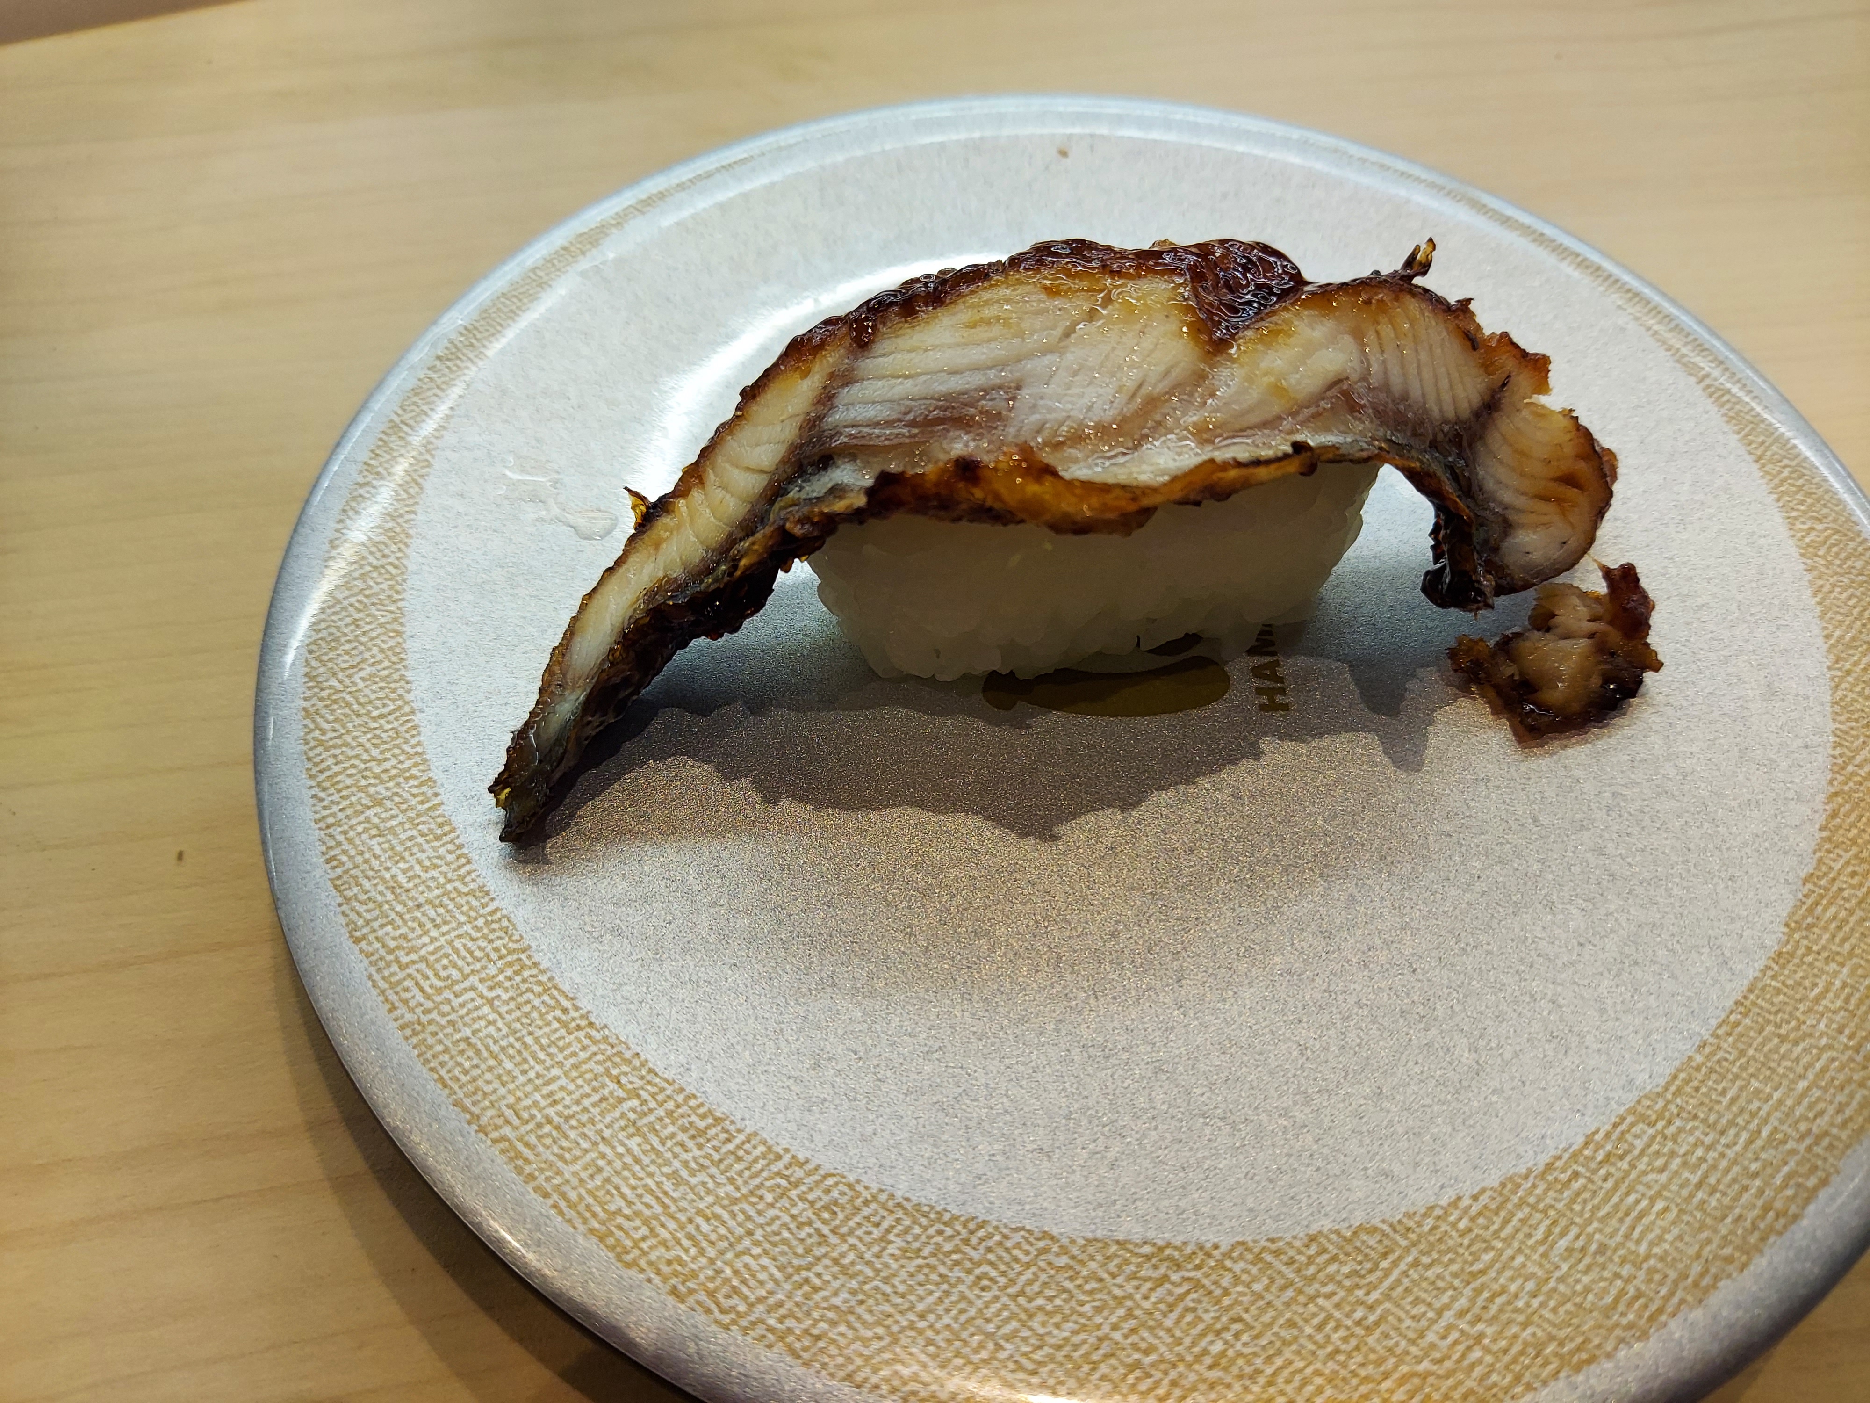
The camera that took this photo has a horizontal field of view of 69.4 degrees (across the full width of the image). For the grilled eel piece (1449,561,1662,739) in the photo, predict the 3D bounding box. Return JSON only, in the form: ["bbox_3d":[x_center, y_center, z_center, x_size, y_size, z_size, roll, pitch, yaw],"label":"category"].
[{"bbox_3d":[0.054,-0.006,0.116,0.018,0.009,0.013,-16,59,-12],"label":"grilled eel piece"}]

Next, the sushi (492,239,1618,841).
[{"bbox_3d":[0.011,-0.019,0.109,0.096,0.033,0.026,-12,58,-10],"label":"sushi"}]

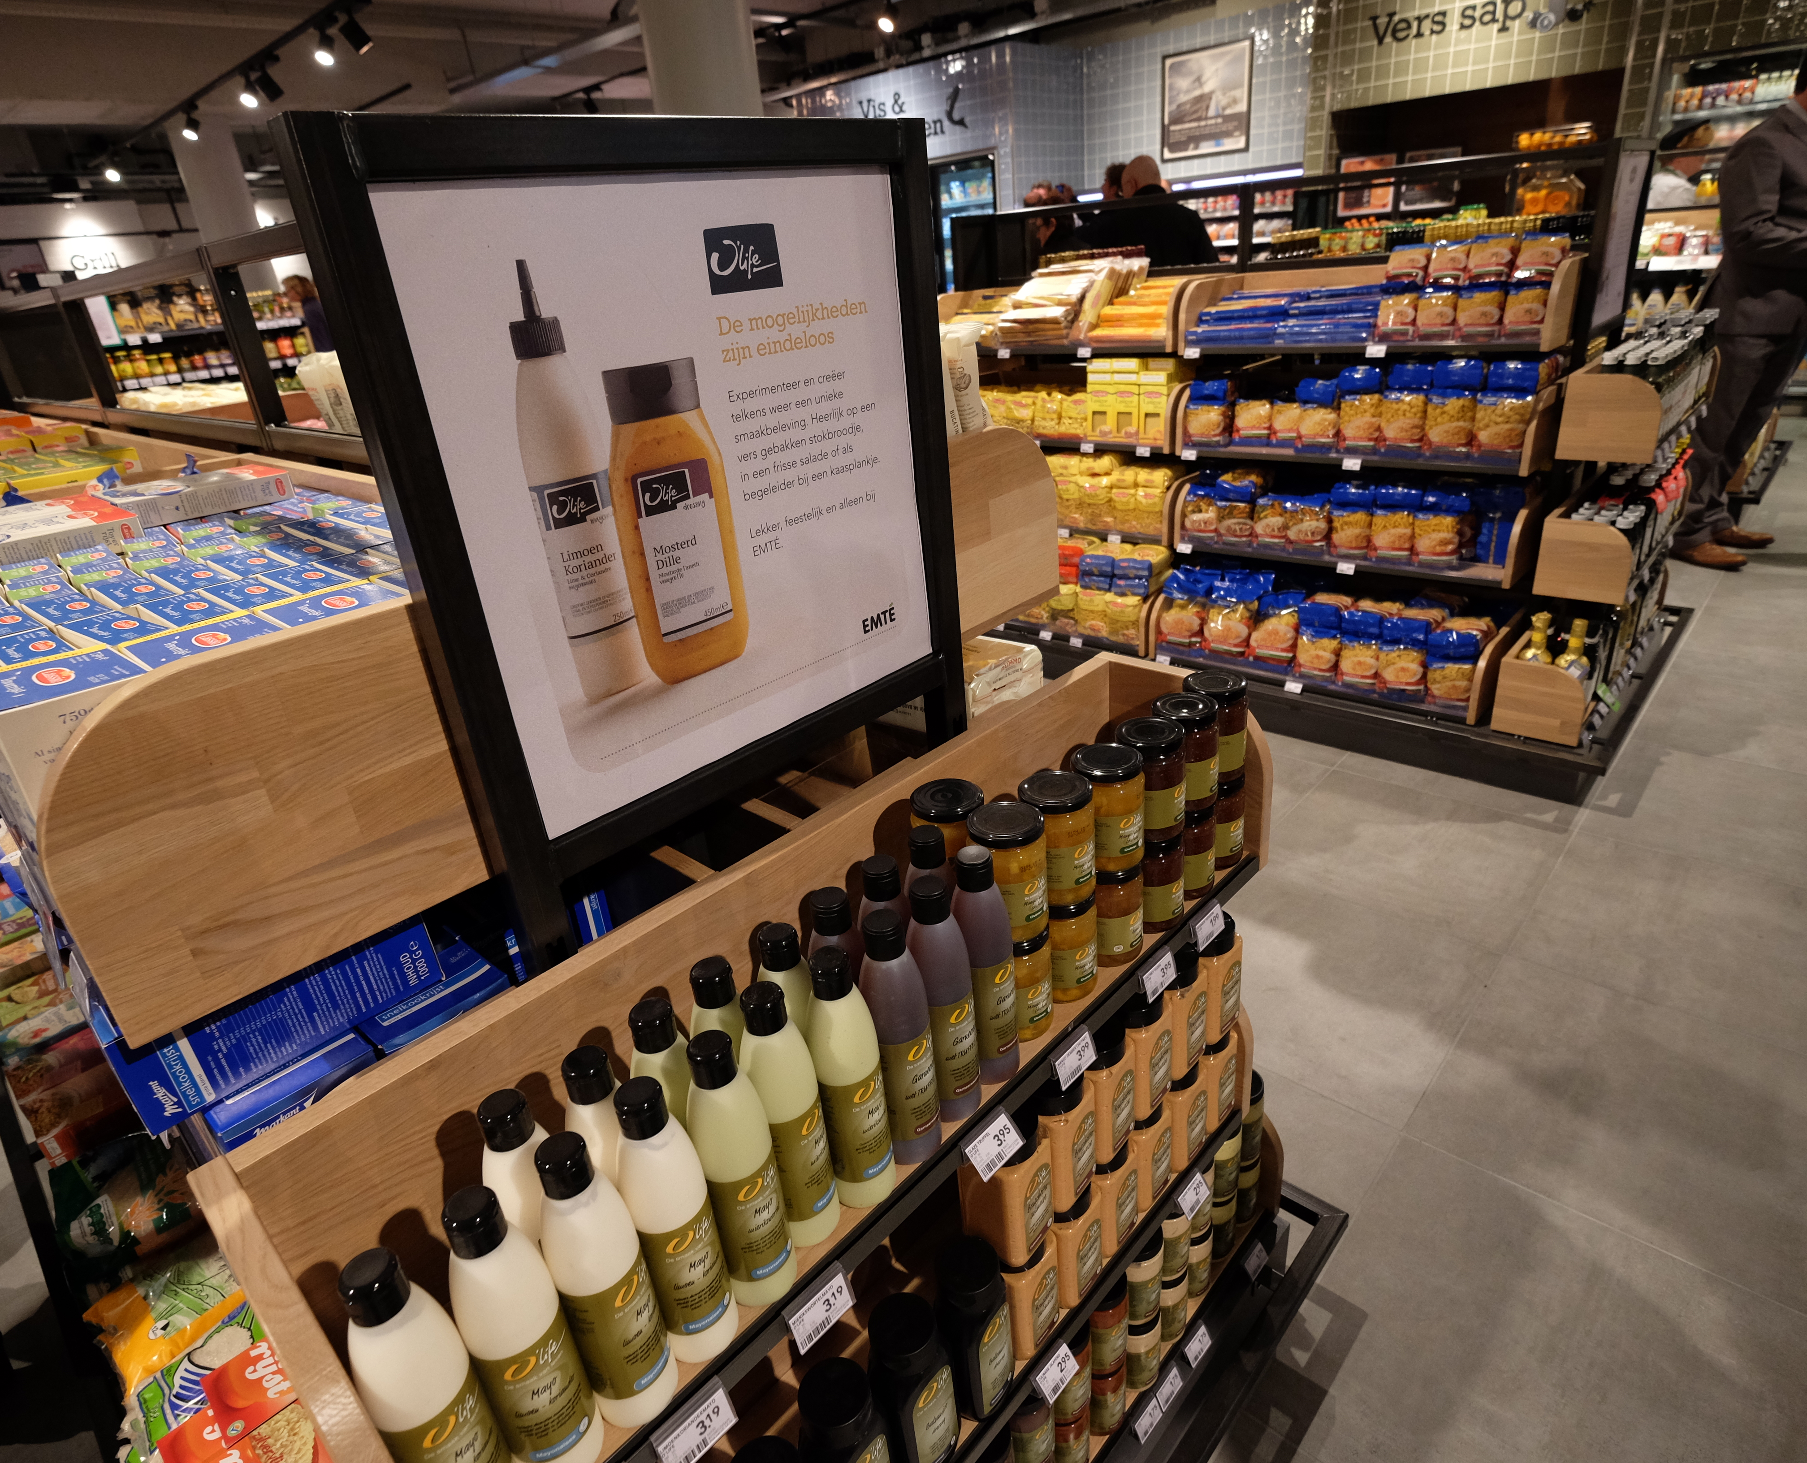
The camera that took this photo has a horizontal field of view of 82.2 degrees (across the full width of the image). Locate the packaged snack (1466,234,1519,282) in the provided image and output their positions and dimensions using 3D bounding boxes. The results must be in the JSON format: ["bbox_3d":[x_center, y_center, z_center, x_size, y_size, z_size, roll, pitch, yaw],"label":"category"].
[{"bbox_3d":[1.458,-1.156,2.549,0.104,0.115,0.065,17,15,39],"label":"packaged snack"}]

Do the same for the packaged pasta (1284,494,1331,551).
[{"bbox_3d":[1.214,-0.629,3.117,0.115,0.155,0.060,17,33,39],"label":"packaged pasta"}]

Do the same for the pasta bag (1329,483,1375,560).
[{"bbox_3d":[1.289,-0.606,2.966,0.105,0.200,0.070,17,33,39],"label":"pasta bag"}]

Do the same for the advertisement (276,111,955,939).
[{"bbox_3d":[-0.142,-0.175,0.853,0.030,0.569,0.522,17,33,39],"label":"advertisement"}]

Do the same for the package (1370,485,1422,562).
[{"bbox_3d":[1.379,-0.581,2.888,0.110,0.194,0.070,17,33,39],"label":"package"}]

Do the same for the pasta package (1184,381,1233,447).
[{"bbox_3d":[0.946,-0.986,3.213,0.130,0.185,0.070,17,33,39],"label":"pasta package"}]

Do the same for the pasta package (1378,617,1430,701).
[{"bbox_3d":[1.388,-0.205,2.871,0.107,0.217,0.070,17,33,39],"label":"pasta package"}]

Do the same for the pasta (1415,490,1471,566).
[{"bbox_3d":[1.469,-0.557,2.809,0.110,0.187,0.070,17,33,39],"label":"pasta"}]

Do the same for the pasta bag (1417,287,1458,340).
[{"bbox_3d":[1.382,-1.083,2.686,0.088,0.122,0.050,17,33,39],"label":"pasta bag"}]

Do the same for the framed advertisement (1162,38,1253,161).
[{"bbox_3d":[2.610,-5.411,8.927,0.828,0.806,0.030,17,33,39],"label":"framed advertisement"}]

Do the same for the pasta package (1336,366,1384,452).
[{"bbox_3d":[1.257,-0.885,2.838,0.105,0.218,0.070,17,33,39],"label":"pasta package"}]

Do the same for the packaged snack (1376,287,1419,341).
[{"bbox_3d":[1.311,-1.105,2.747,0.092,0.120,0.050,17,33,39],"label":"packaged snack"}]

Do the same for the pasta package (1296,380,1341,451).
[{"bbox_3d":[1.175,-0.891,2.919,0.108,0.187,0.070,17,33,39],"label":"pasta package"}]

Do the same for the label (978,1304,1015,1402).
[{"bbox_3d":[0.097,0.647,1.065,0.007,0.118,0.052,17,33,39],"label":"label"}]

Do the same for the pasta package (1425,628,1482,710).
[{"bbox_3d":[1.485,-0.172,2.789,0.110,0.200,0.070,17,33,39],"label":"pasta package"}]

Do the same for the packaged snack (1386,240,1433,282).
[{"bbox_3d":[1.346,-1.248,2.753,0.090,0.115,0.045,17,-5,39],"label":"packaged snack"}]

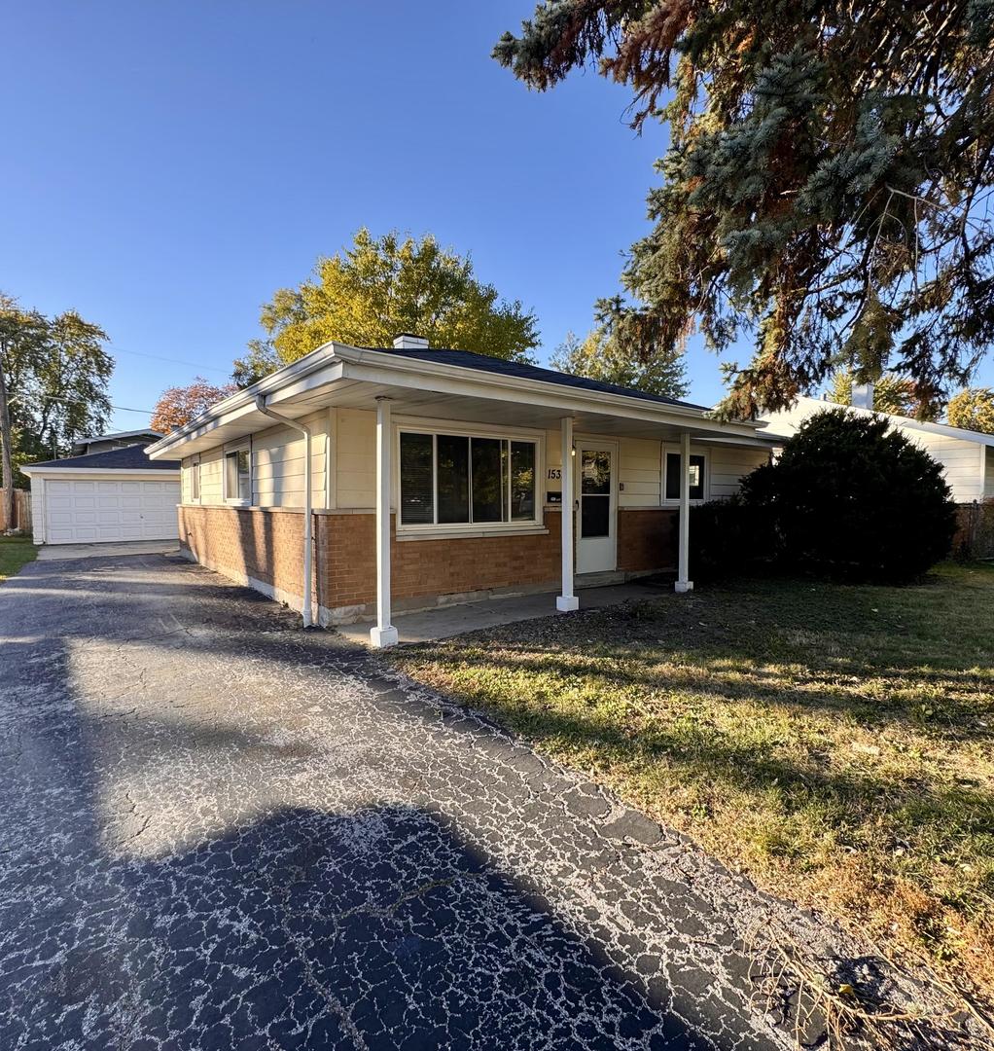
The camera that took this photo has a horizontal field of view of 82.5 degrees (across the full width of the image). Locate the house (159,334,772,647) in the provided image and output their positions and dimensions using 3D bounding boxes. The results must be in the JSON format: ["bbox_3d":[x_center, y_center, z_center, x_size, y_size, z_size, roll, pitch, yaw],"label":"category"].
[{"bbox_3d":[-1.251,-1.542,12.562,9.780,4.720,12.750,-2,3,-37],"label":"house"}]

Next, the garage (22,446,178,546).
[{"bbox_3d":[-13.369,-1.364,21.223,6.480,3.540,6.550,-2,3,-37],"label":"garage"}]

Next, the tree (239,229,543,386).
[{"bbox_3d":[-4.957,-6.631,25.687,13.600,13.762,13.600,-2,3,-37],"label":"tree"}]

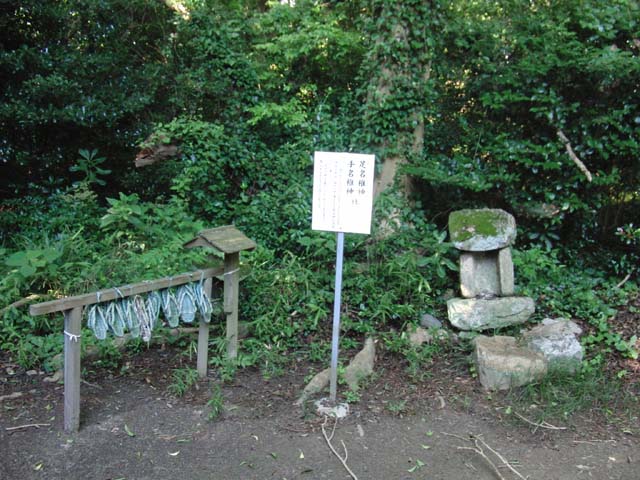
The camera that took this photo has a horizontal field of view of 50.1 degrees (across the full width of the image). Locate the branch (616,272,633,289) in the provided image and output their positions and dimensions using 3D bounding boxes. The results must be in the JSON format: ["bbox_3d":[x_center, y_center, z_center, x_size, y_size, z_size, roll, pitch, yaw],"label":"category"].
[{"bbox_3d":[2.849,0.379,6.400,0.035,0.030,0.240,10,44,47],"label":"branch"}]

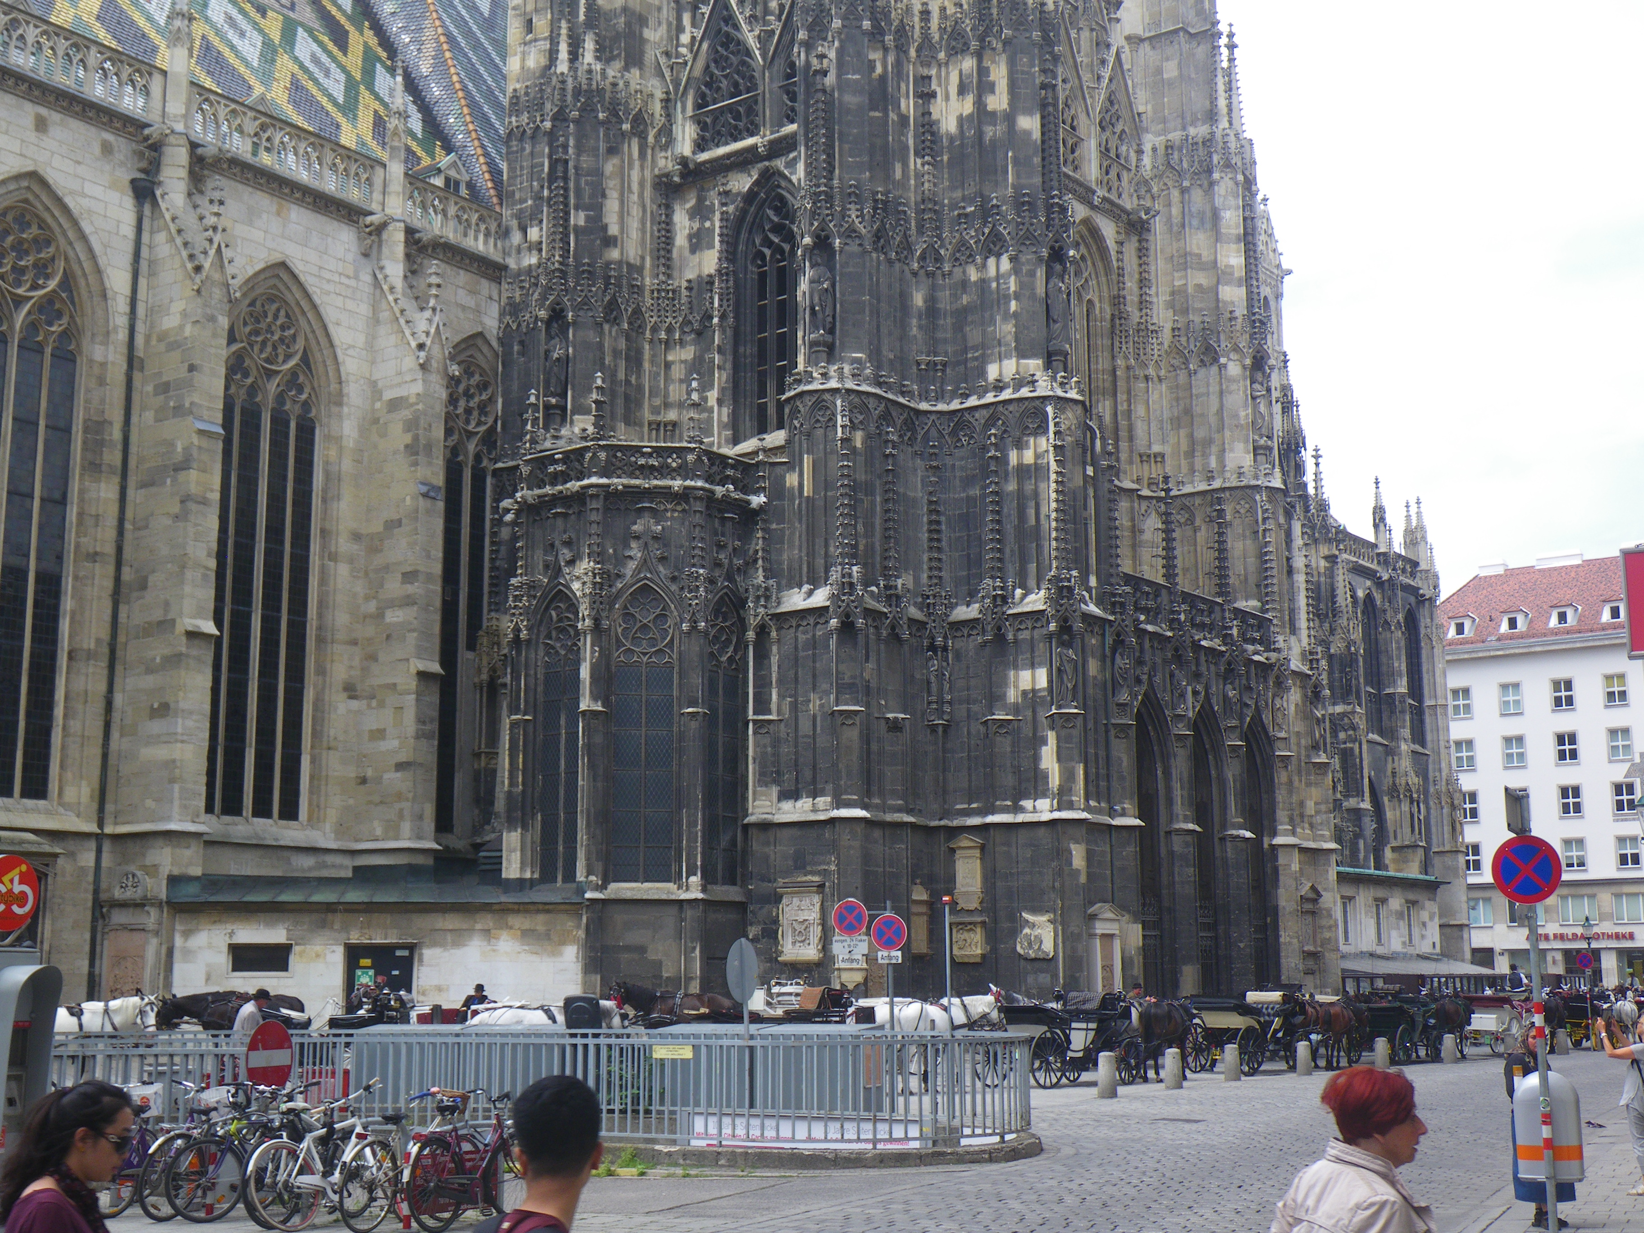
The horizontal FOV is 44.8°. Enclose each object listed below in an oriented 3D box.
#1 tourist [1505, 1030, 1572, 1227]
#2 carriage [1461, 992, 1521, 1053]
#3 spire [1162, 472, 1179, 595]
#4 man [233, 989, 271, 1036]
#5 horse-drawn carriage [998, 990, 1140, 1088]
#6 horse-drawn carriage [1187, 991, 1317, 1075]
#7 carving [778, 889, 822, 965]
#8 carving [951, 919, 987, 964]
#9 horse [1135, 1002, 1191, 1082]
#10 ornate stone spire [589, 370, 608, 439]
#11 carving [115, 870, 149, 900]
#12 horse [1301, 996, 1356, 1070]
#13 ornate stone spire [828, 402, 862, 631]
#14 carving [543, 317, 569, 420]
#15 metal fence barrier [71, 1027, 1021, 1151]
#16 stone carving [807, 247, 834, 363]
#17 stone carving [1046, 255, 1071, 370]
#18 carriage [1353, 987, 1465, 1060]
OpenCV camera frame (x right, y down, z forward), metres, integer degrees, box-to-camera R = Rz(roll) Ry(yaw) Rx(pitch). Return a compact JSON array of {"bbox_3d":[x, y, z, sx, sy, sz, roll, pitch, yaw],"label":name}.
[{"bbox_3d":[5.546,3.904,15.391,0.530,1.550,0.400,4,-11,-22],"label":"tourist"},{"bbox_3d":[19.080,11.392,56.023,1.550,1.800,3.150,-9,-14,38],"label":"carriage"},{"bbox_3d":[9.498,-2.270,54.431,0.400,3.449,0.400,1,-11,-9],"label":"spire"},{"bbox_3d":[-8.532,6.520,29.817,0.420,1.800,0.550,1,-11,-8],"label":"man"},{"bbox_3d":[4.539,8.316,39.438,1.580,1.870,3.450,-10,-14,42],"label":"horse-drawn carriage"},{"bbox_3d":[9.445,9.267,44.635,1.550,1.870,3.350,-10,-14,41],"label":"horse-drawn carriage"},{"bbox_3d":[-0.523,7.396,47.756,1.180,1.810,0.270,-8,-13,36],"label":"carving"},{"bbox_3d":[3.589,7.897,48.472,0.870,1.030,0.300,-7,-13,33],"label":"carving"},{"bbox_3d":[6.785,8.359,39.431,0.620,1.600,2.100,-7,-13,33],"label":"horse"},{"bbox_3d":[-5.535,-5.236,49.400,0.450,1.783,0.450,1,-11,-9],"label":"ornate stone spire"},{"bbox_3d":[-16.050,6.252,46.459,1.050,0.680,0.250,-8,-13,36],"label":"carving"},{"bbox_3d":[12.130,9.765,46.790,0.620,1.660,2.250,-7,-13,32],"label":"horse"},{"bbox_3d":[0.552,-2.571,49.001,0.760,5.833,0.760,1,-11,-9],"label":"ornate stone spire"},{"bbox_3d":[-7.528,-7.037,56.477,0.650,2.950,0.600,-3,-11,12],"label":"carving"},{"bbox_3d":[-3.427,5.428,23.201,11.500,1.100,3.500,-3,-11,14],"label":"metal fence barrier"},{"bbox_3d":[-0.033,-8.038,51.265,0.650,2.950,0.600,-2,-11,10],"label":"stone carving"},{"bbox_3d":[6.156,-7.900,51.820,0.620,3.144,0.580,5,-12,-27],"label":"stone carving"},{"bbox_3d":[14.572,10.060,49.382,1.600,1.820,4.500,-8,-13,35],"label":"carriage"}]

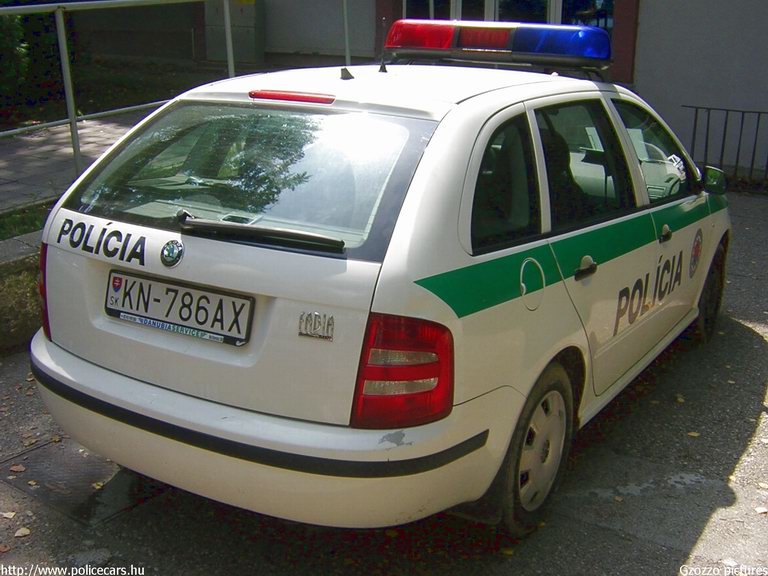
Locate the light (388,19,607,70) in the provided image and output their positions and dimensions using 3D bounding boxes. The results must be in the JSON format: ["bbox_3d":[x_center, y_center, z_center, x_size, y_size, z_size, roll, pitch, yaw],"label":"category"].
[{"bbox_3d":[0.495,-1.079,3.511,1.050,0.165,0.260,11,17,31],"label":"light"}]

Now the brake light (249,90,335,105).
[{"bbox_3d":[-0.273,-0.576,2.392,0.315,0.030,0.040,11,17,31],"label":"brake light"}]

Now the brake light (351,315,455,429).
[{"bbox_3d":[0.042,0.202,1.865,0.205,0.295,0.160,11,17,31],"label":"brake light"}]

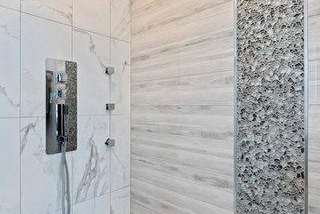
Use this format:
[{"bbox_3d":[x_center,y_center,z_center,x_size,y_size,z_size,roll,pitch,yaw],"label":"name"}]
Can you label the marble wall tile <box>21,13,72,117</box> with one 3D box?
[{"bbox_3d":[-0.703,-0.244,1.345,0.010,0.610,0.303,0,0,43],"label":"marble wall tile"}]

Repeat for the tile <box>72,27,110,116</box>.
[{"bbox_3d":[-0.496,-0.244,1.566,0.010,0.610,0.303,0,0,43],"label":"tile"}]

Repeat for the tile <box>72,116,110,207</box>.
[{"bbox_3d":[-0.496,0.366,1.565,0.010,0.610,0.303,0,0,43],"label":"tile"}]

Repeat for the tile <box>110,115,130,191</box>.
[{"bbox_3d":[-0.323,0.366,1.750,0.010,0.610,0.203,0,0,43],"label":"tile"}]

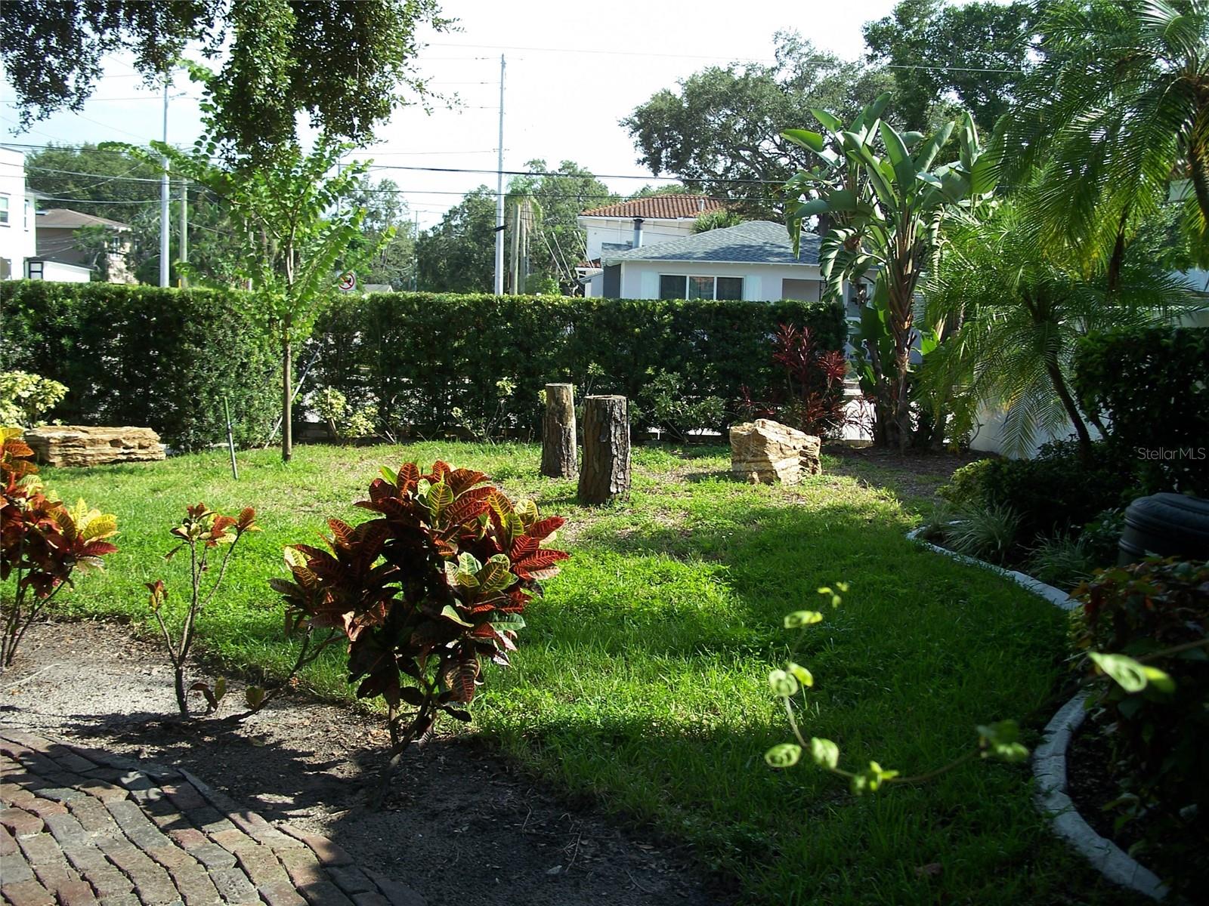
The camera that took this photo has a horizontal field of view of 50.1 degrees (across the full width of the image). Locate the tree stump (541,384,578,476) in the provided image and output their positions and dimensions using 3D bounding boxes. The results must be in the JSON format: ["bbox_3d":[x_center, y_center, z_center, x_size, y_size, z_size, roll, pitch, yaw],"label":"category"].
[{"bbox_3d":[-0.412,-0.220,11.757,0.310,0.824,0.310,2,7,0],"label":"tree stump"}]

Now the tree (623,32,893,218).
[{"bbox_3d":[6.903,-10.897,54.264,12.200,13.075,11.500,1,6,0],"label":"tree"}]

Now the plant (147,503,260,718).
[{"bbox_3d":[-1.547,0.612,4.983,0.430,0.825,0.400,1,6,0],"label":"plant"}]

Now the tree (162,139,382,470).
[{"bbox_3d":[-3.231,-1.514,12.884,2.200,3.190,2.100,1,6,0],"label":"tree"}]

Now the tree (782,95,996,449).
[{"bbox_3d":[3.171,-1.982,14.391,2.377,3.919,2.000,2,7,0],"label":"tree"}]

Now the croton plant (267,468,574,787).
[{"bbox_3d":[-0.589,0.558,4.135,0.946,1.074,0.850,2,7,0],"label":"croton plant"}]

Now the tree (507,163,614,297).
[{"bbox_3d":[-2.091,-9.835,61.525,5.306,8.010,5.500,2,7,0],"label":"tree"}]

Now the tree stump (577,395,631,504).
[{"bbox_3d":[-0.001,-0.033,10.833,0.430,0.876,0.430,1,6,0],"label":"tree stump"}]

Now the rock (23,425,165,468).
[{"bbox_3d":[-4.879,-0.088,12.484,1.220,0.360,0.650,-1,7,-20],"label":"rock"}]

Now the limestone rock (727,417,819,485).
[{"bbox_3d":[1.583,-0.046,11.963,0.848,0.548,0.650,2,7,0],"label":"limestone rock"}]

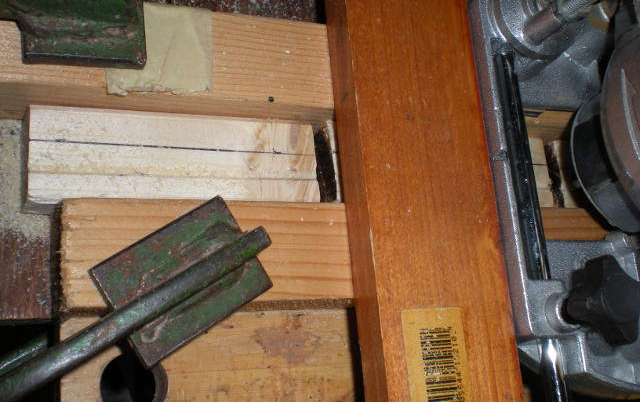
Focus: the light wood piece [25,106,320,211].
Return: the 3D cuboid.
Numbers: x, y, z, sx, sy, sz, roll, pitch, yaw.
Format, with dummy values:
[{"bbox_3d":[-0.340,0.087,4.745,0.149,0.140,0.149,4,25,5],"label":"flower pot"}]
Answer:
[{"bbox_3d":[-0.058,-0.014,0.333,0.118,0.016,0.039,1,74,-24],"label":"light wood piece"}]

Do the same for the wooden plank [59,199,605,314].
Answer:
[{"bbox_3d":[0.022,0.023,0.340,0.251,0.023,0.038,1,74,-24],"label":"wooden plank"}]

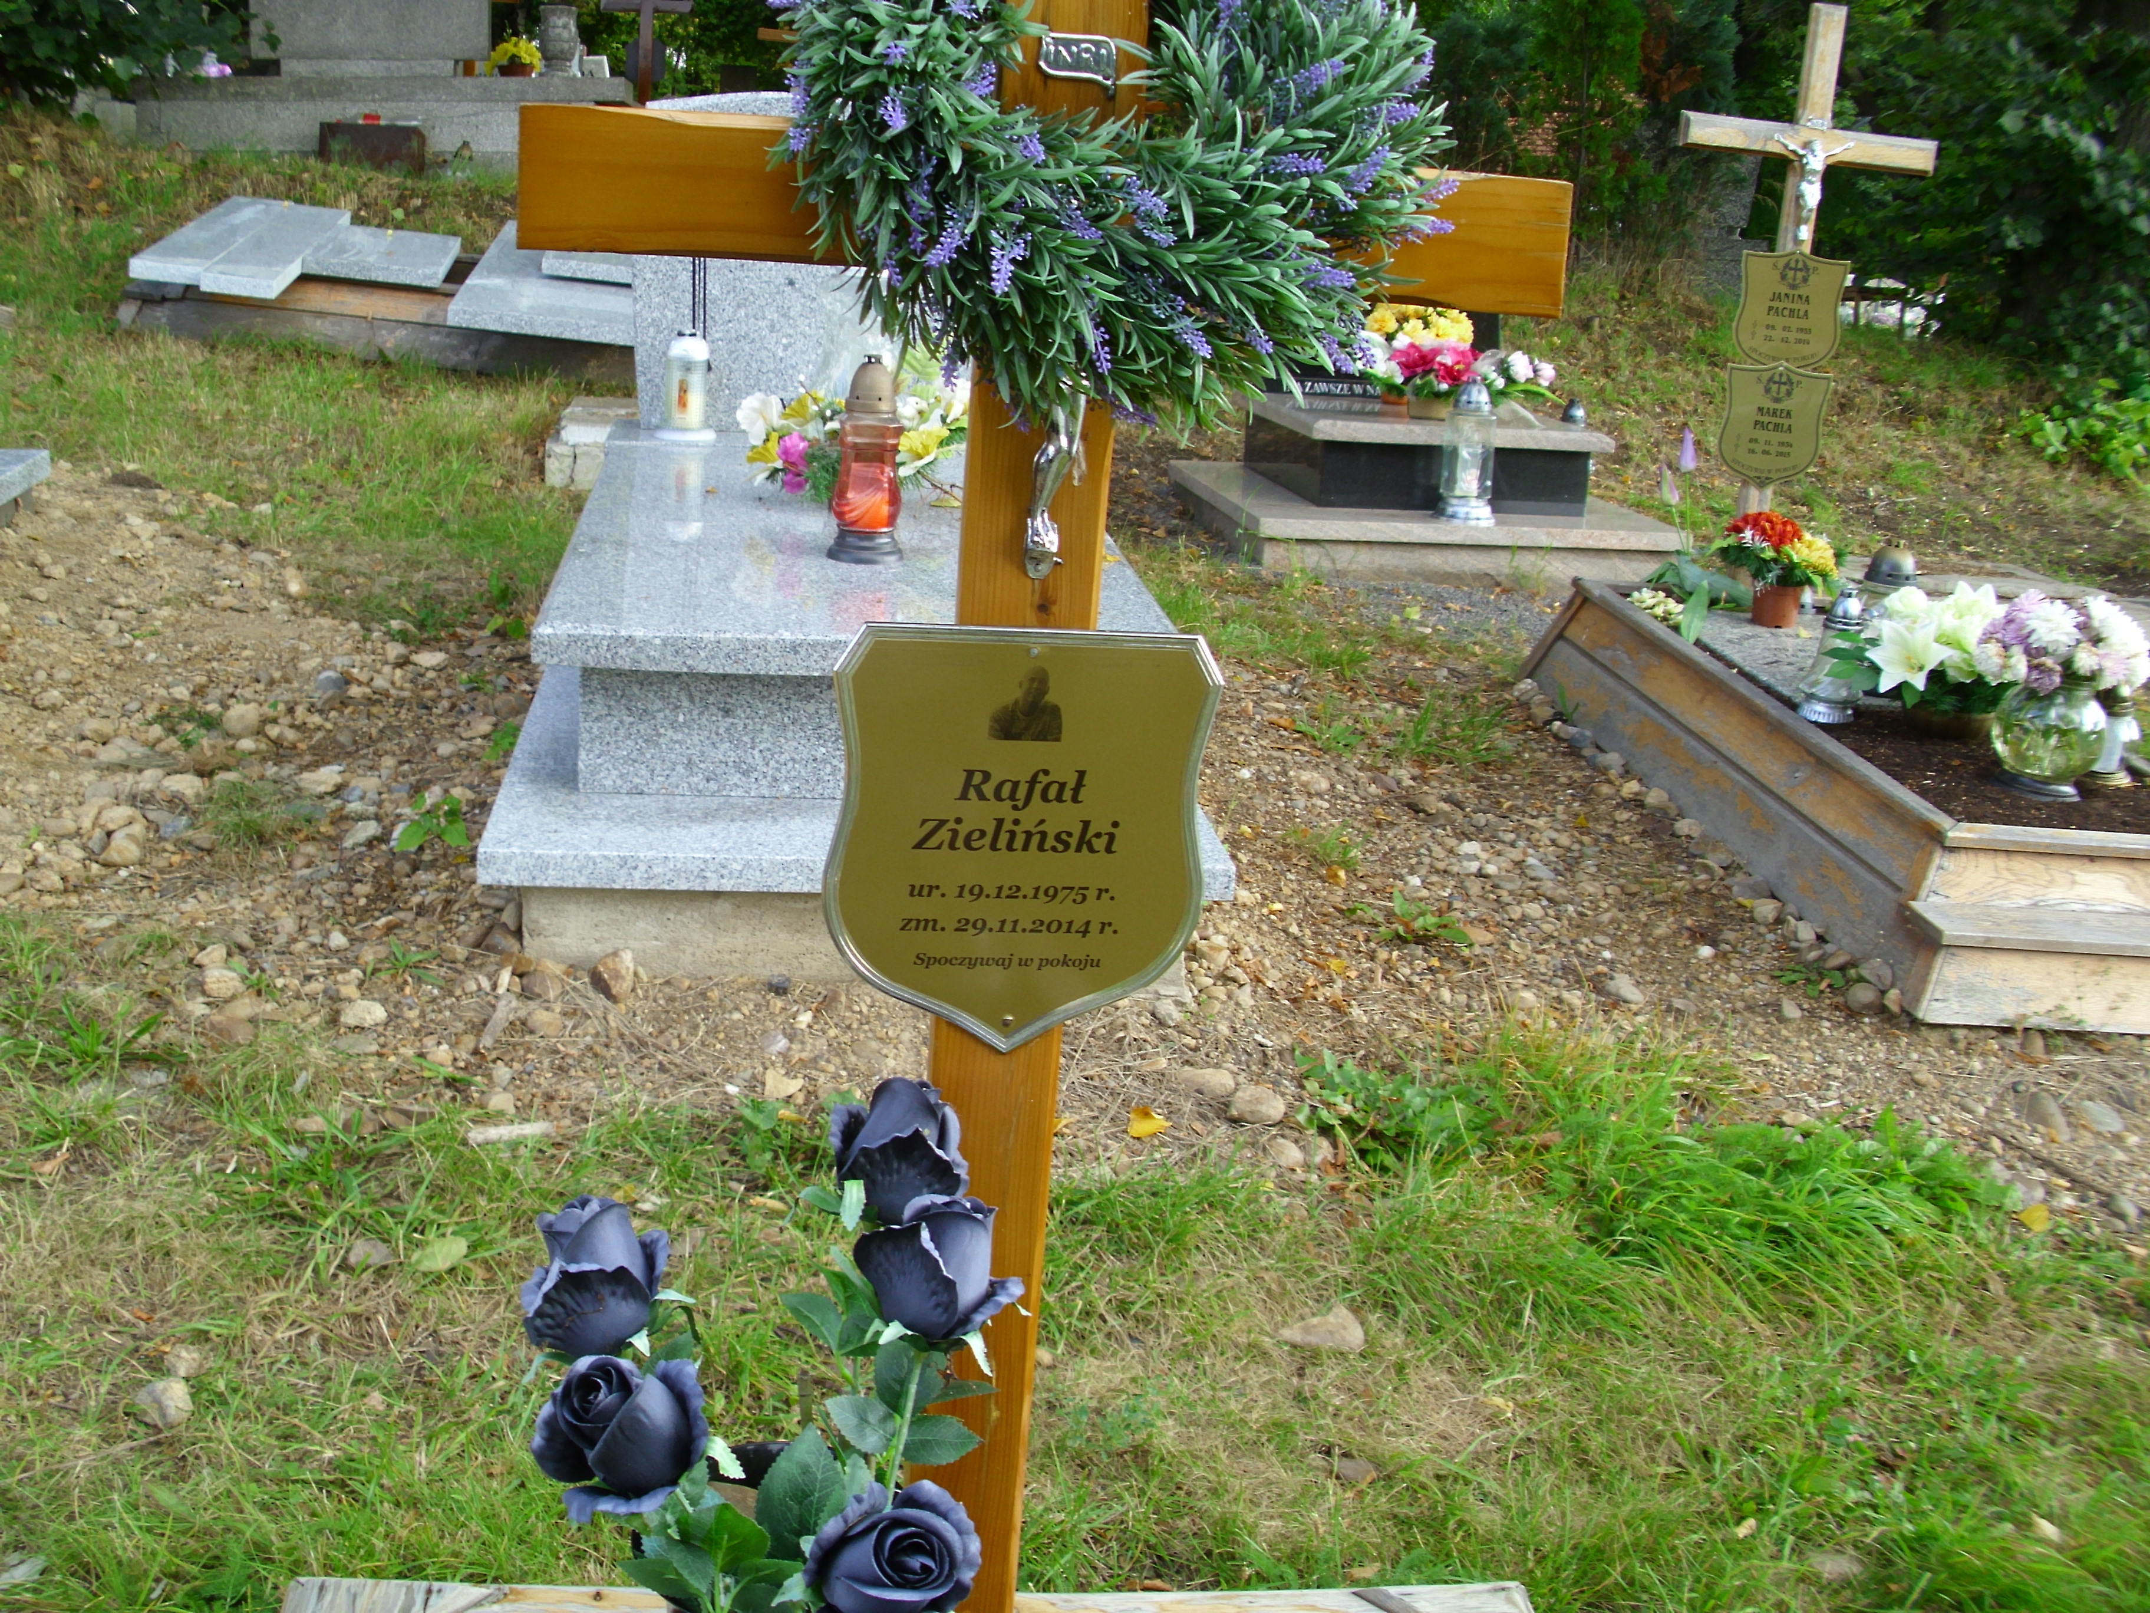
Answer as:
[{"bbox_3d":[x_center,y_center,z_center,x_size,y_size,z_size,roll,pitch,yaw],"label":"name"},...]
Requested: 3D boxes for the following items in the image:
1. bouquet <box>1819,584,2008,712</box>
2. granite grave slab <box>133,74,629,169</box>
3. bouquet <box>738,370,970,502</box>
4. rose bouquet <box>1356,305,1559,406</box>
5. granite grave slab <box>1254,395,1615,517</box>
[{"bbox_3d":[1.517,-0.283,3.914,0.310,0.190,0.260,1,18,-9],"label":"bouquet"},{"bbox_3d":[-2.840,-2.946,9.345,1.877,0.337,1.600,-1,18,-8],"label":"granite grave slab"},{"bbox_3d":[-0.410,-0.689,4.097,0.460,0.220,0.300,1,18,-9],"label":"bouquet"},{"bbox_3d":[1.062,-1.248,6.017,0.540,0.240,0.300,1,18,-9],"label":"rose bouquet"},{"bbox_3d":[0.938,-0.988,6.025,0.842,0.227,0.719,0,18,-13],"label":"granite grave slab"}]

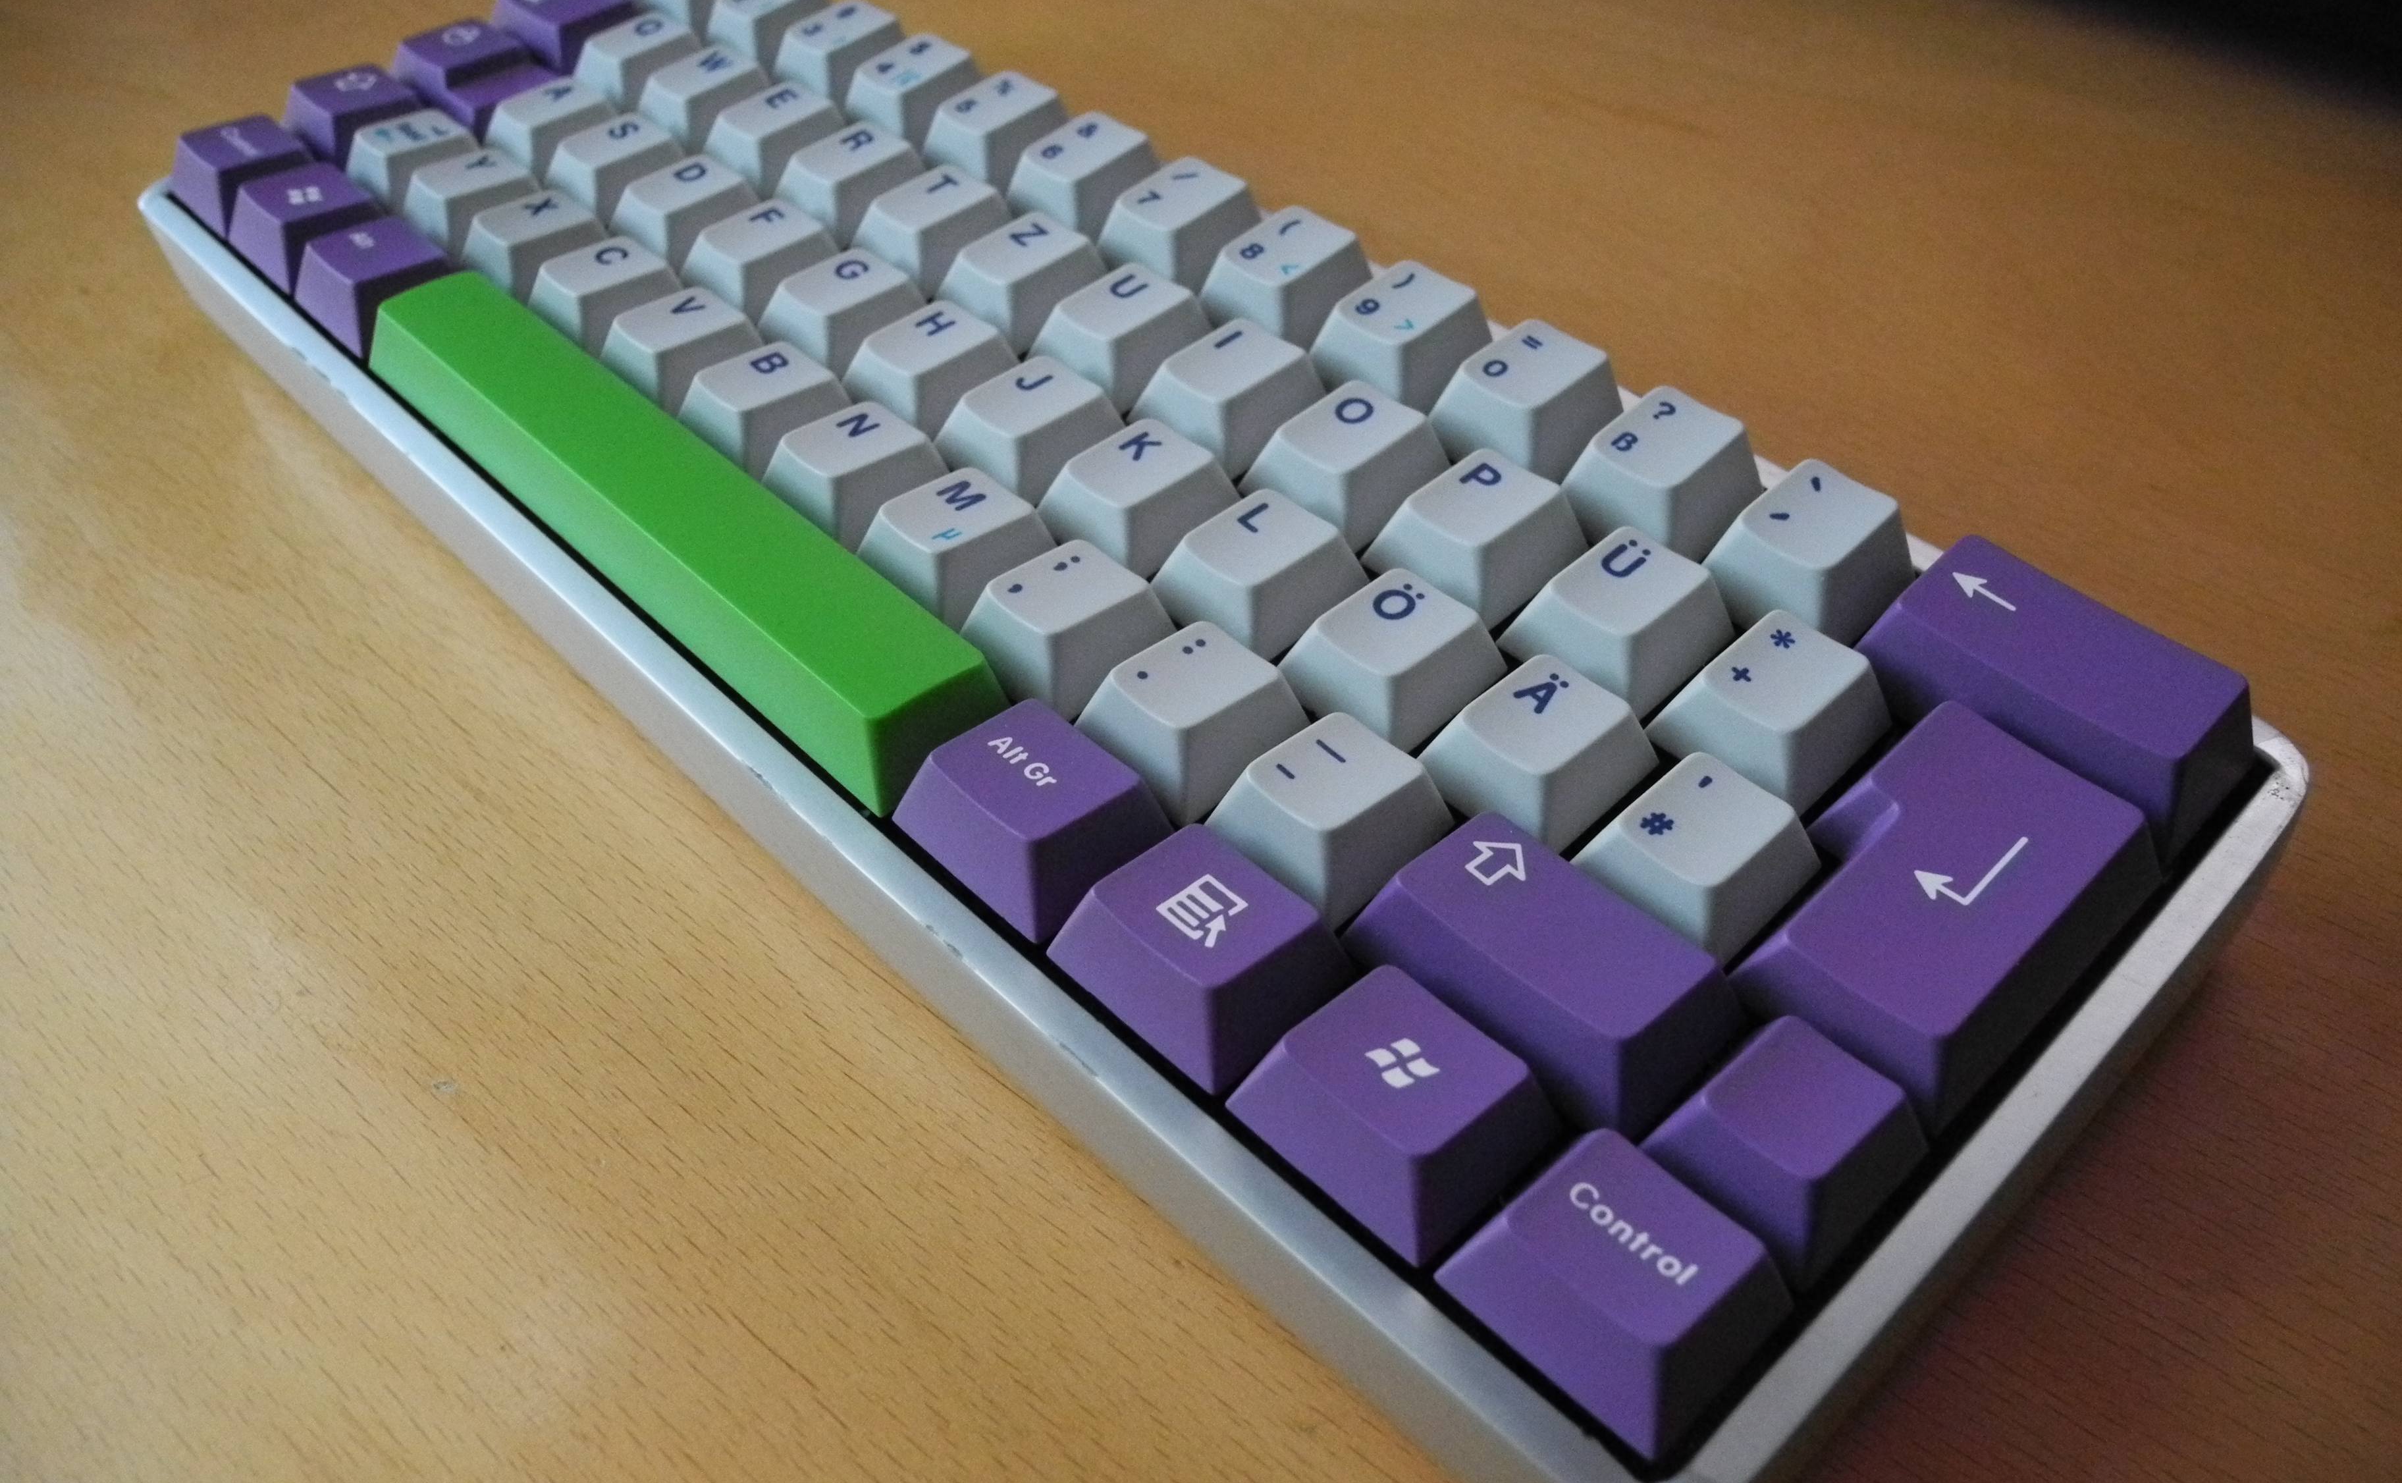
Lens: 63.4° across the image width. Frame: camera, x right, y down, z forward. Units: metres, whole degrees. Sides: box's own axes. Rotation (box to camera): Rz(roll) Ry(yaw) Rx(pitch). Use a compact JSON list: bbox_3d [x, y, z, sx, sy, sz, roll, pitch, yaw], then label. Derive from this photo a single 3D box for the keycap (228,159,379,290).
[{"bbox_3d":[-0.129,-0.075,0.279,0.018,0.009,0.023,-38,54,-24],"label":"keycap"}]

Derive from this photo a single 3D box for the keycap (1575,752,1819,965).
[{"bbox_3d":[0.045,0.009,0.176,0.018,0.007,0.018,-38,54,-24],"label":"keycap"}]

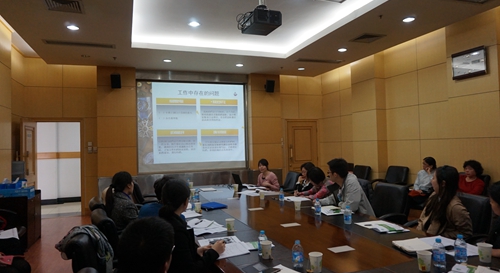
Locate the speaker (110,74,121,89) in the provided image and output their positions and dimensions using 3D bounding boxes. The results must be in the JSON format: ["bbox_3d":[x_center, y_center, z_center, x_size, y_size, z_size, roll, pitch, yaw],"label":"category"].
[{"bbox_3d":[-2.895,-1.185,7.216,0.180,0.280,0.180,-1,6,-17],"label":"speaker"}]

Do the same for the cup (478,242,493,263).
[{"bbox_3d":[1.365,0.679,1.934,0.076,0.096,0.076,-2,-1,0],"label":"cup"}]

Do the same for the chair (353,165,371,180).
[{"bbox_3d":[2.119,1.090,6.718,0.600,0.980,0.580,-1,-1,-20],"label":"chair"}]

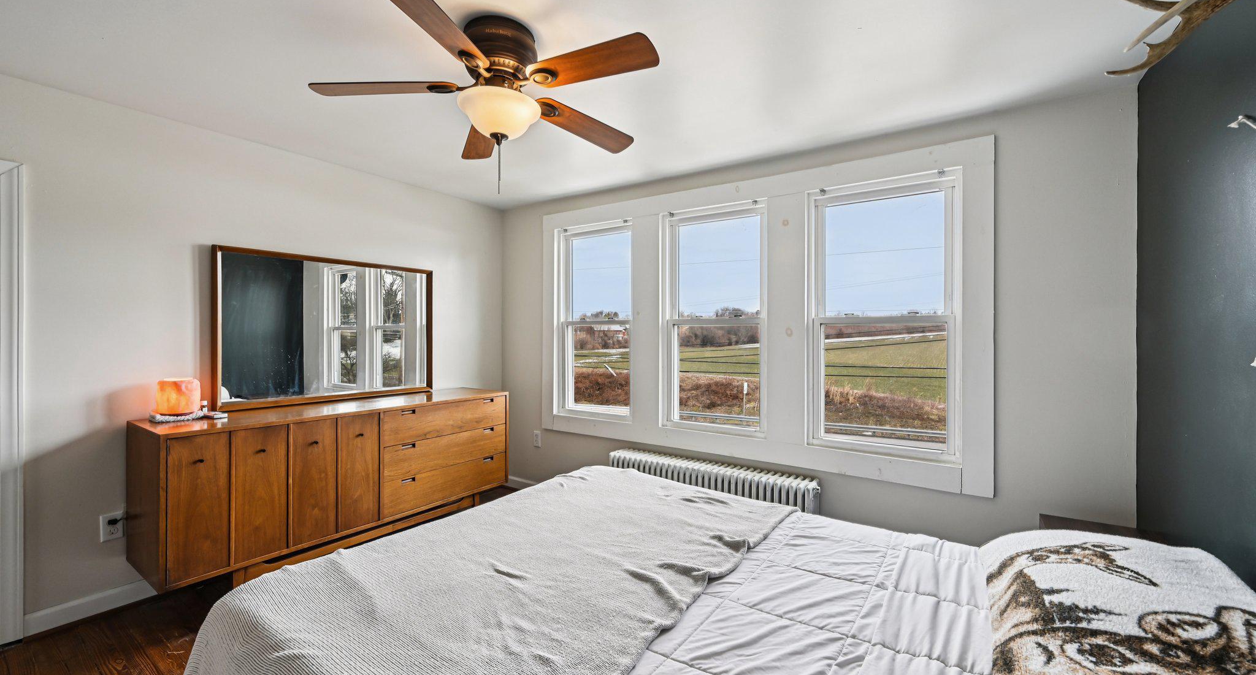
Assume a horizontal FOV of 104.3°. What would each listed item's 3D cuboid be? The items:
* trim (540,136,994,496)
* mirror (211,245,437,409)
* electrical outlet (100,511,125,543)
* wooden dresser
[{"bbox_3d":[0.504,-0.101,2.910,2.682,1.575,0.090,0,0,34],"label":"trim"},{"bbox_3d":[-1.681,-0.046,2.853,0.070,0.799,1.154,0,0,34],"label":"mirror"},{"bbox_3d":[-2.232,0.819,2.113,0.008,0.114,0.071,0,0,34],"label":"electrical outlet"},{"bbox_3d":[-1.500,0.774,2.720,0.497,0.806,1.739,0,0,34],"label":"wooden dresser"}]

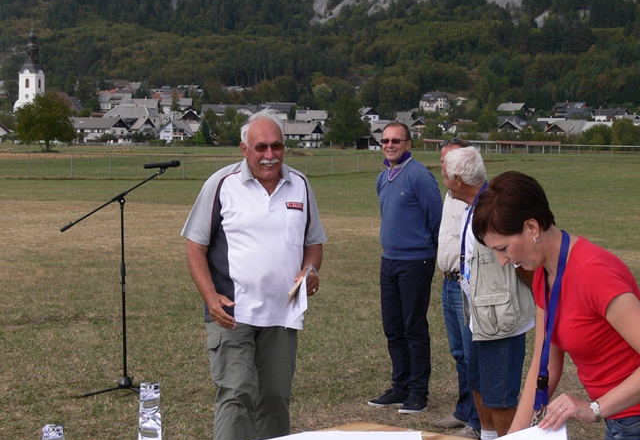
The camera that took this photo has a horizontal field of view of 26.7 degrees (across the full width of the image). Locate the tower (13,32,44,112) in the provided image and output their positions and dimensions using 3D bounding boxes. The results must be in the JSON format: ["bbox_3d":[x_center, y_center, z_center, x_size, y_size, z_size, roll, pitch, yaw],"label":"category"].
[{"bbox_3d":[-104.557,-51.008,490.000,7.400,36.800,7.400,1,4,19],"label":"tower"}]

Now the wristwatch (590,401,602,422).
[{"bbox_3d":[0.697,0.482,3.403,0.028,0.056,0.048,-21,-40,-1],"label":"wristwatch"}]

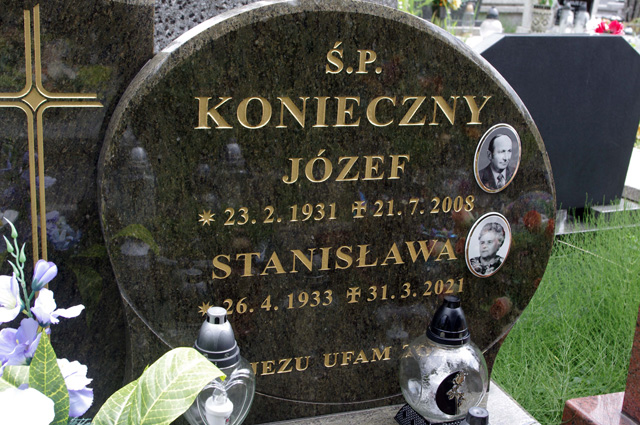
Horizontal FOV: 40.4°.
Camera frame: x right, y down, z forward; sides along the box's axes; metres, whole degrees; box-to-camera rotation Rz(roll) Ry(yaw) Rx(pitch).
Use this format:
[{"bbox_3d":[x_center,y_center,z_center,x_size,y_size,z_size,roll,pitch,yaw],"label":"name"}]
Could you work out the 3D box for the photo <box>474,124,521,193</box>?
[{"bbox_3d":[0.324,-0.094,1.563,0.095,0.126,0.014,-3,18,-21],"label":"photo"}]

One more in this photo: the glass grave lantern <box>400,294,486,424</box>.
[{"bbox_3d":[0.223,0.268,1.542,0.156,0.246,0.156,3,17,-1],"label":"glass grave lantern"}]

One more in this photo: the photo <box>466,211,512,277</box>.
[{"bbox_3d":[0.317,0.063,1.611,0.095,0.124,0.014,-3,18,-21],"label":"photo"}]

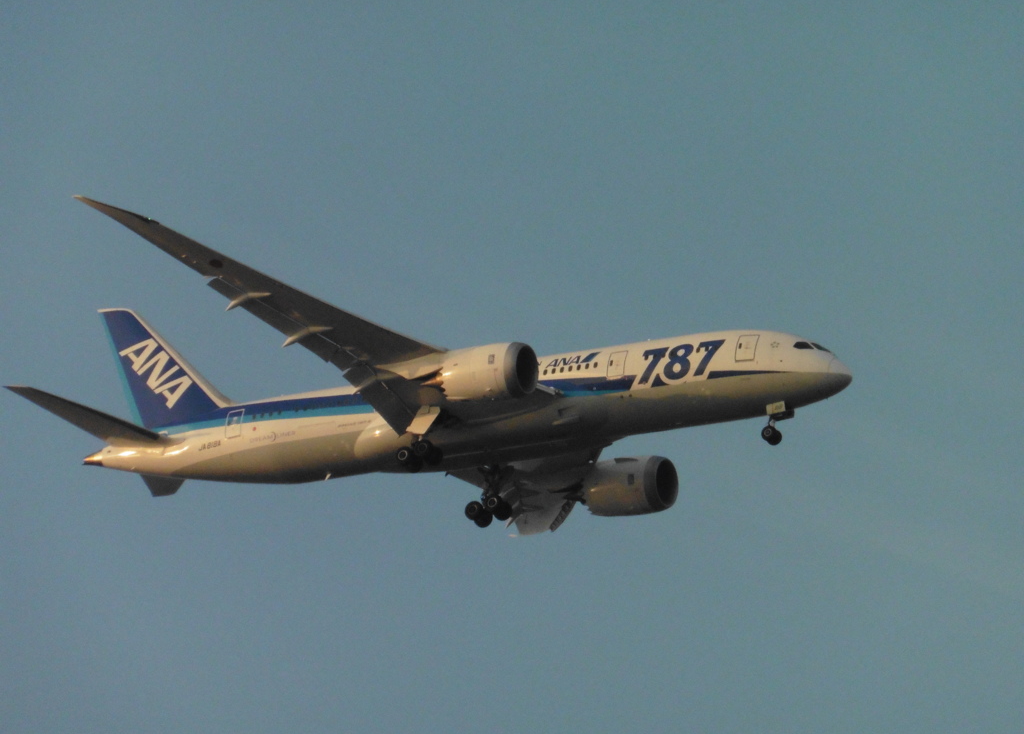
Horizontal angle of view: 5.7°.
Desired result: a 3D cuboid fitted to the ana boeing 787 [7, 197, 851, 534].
[{"bbox_3d":[-3.410,0.256,669.752,56.700,17.100,60.100,-9,-26,26],"label":"ana boeing 787"}]

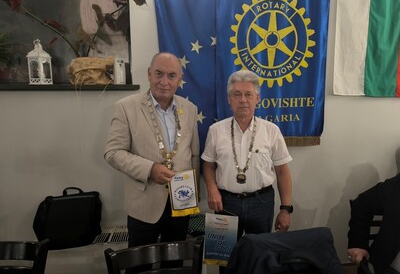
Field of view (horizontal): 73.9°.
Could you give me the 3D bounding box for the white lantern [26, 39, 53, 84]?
[{"bbox_3d":[-1.155,-0.540,1.920,0.115,0.312,0.115,2,6,13],"label":"white lantern"}]

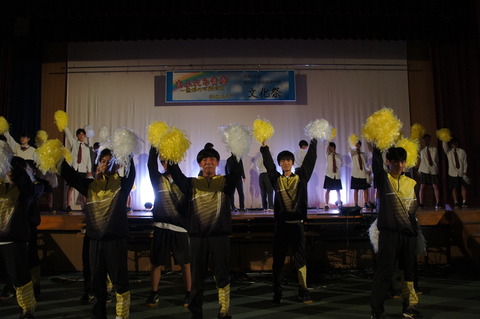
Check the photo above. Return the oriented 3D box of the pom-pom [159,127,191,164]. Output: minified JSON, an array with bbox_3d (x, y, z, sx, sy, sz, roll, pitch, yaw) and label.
[{"bbox_3d":[-0.656,-0.150,3.600,0.320,0.360,0.310,-1,-5,0],"label":"pom-pom"}]

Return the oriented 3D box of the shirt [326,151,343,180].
[{"bbox_3d":[2.132,0.125,8.200,0.420,0.630,0.250,-1,-5,0],"label":"shirt"}]

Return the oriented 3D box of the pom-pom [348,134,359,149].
[{"bbox_3d":[2.557,-0.417,8.100,0.240,0.300,0.240,-1,-5,0],"label":"pom-pom"}]

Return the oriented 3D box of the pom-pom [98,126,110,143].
[{"bbox_3d":[-3.014,-0.561,8.000,0.260,0.330,0.260,-1,-5,0],"label":"pom-pom"}]

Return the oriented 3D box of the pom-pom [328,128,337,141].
[{"bbox_3d":[2.123,-0.577,8.300,0.240,0.290,0.240,-1,-5,0],"label":"pom-pom"}]

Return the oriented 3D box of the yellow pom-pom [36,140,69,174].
[{"bbox_3d":[-1.789,-0.038,3.450,0.320,0.330,0.300,-1,-5,0],"label":"yellow pom-pom"}]

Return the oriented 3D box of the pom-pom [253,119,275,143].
[{"bbox_3d":[0.268,-0.327,4.050,0.250,0.270,0.250,-1,-5,0],"label":"pom-pom"}]

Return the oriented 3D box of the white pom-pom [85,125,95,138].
[{"bbox_3d":[-3.300,-0.615,7.900,0.230,0.290,0.230,-1,-5,0],"label":"white pom-pom"}]

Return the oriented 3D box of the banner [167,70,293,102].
[{"bbox_3d":[-0.207,-1.638,8.100,2.920,0.700,0.030,-1,-5,0],"label":"banner"}]

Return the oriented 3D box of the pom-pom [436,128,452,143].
[{"bbox_3d":[4.436,-0.521,7.800,0.330,0.310,0.300,-1,-5,0],"label":"pom-pom"}]

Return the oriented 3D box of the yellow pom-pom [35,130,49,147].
[{"bbox_3d":[-3.964,-0.410,7.200,0.270,0.310,0.270,-1,-5,0],"label":"yellow pom-pom"}]

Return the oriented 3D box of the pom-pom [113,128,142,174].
[{"bbox_3d":[-1.100,-0.088,3.500,0.280,0.420,0.280,-1,-5,0],"label":"pom-pom"}]

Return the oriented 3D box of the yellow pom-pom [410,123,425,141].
[{"bbox_3d":[3.900,-0.615,7.900,0.310,0.370,0.300,-1,-5,0],"label":"yellow pom-pom"}]

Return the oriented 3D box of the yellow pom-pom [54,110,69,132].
[{"bbox_3d":[-3.549,-0.760,7.150,0.280,0.410,0.280,-1,-5,0],"label":"yellow pom-pom"}]

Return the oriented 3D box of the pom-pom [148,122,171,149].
[{"bbox_3d":[-0.895,-0.273,4.000,0.260,0.310,0.260,-1,-5,0],"label":"pom-pom"}]

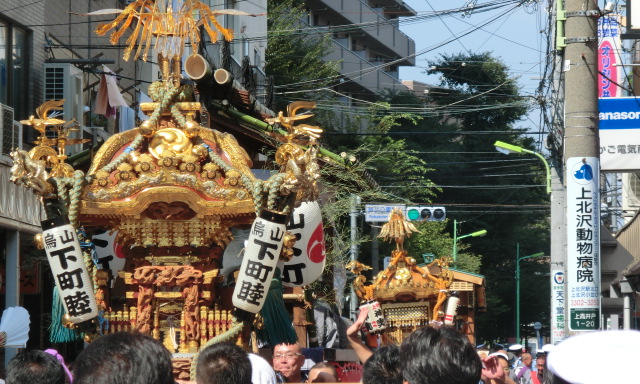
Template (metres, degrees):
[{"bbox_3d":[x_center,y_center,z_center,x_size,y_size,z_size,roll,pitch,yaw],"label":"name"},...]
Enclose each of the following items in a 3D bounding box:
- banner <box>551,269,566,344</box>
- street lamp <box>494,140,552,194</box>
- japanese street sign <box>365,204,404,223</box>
[{"bbox_3d":[4.289,2.126,52.200,0.310,1.470,0.220,0,-3,-3],"label":"banner"},{"bbox_3d":[3.622,-0.436,52.000,1.030,0.970,0.280,0,-3,4],"label":"street lamp"},{"bbox_3d":[2.042,0.673,91.500,1.250,0.530,0.080,0,-3,4],"label":"japanese street sign"}]

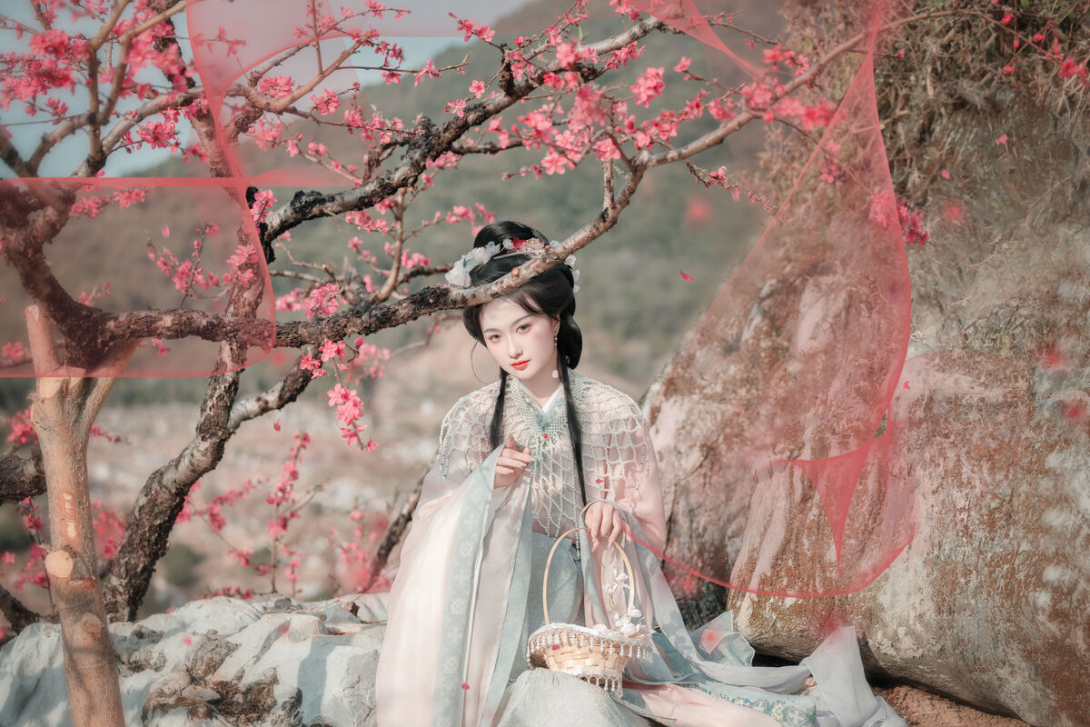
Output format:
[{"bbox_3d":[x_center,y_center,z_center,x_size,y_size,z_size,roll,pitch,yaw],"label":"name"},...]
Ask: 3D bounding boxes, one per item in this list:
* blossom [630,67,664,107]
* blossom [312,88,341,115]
[{"bbox_3d":[0.202,-0.543,4.100,0.068,0.080,0.055,1,2,14],"label":"blossom"},{"bbox_3d":[-0.467,-0.558,4.450,0.062,0.058,0.050,0,2,-3],"label":"blossom"}]

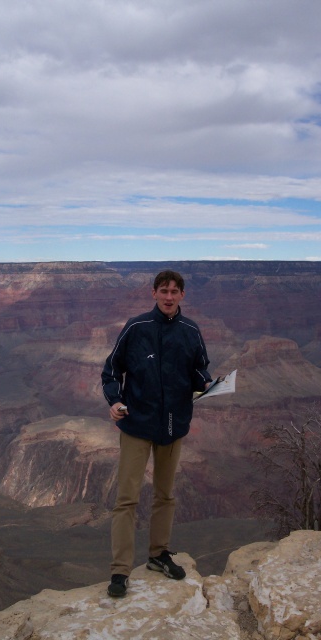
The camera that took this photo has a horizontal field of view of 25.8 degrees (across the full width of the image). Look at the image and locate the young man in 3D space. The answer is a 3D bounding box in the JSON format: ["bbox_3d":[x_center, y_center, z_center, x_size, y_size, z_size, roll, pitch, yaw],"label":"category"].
[{"bbox_3d":[-0.020,0.639,3.984,0.600,1.820,0.420,-1,4,-11],"label":"young man"}]

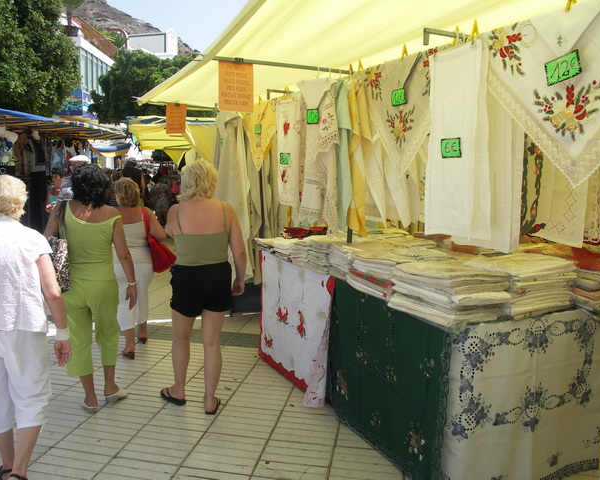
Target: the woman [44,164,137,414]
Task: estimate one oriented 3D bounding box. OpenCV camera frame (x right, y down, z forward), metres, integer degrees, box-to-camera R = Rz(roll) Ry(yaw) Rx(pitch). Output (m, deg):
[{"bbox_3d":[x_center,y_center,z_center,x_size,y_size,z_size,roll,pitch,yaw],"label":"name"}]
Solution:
[{"bbox_3d":[-1.418,0.321,3.501,0.530,1.630,0.420,1,7,-7],"label":"woman"}]

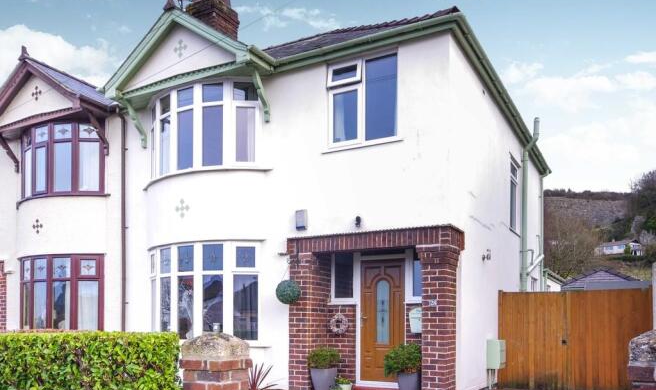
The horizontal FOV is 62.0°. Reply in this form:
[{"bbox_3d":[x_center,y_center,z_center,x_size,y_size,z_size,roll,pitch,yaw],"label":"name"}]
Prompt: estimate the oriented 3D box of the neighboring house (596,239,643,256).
[{"bbox_3d":[75.507,13.599,141.456,9.500,4.300,8.500,-6,-9,38],"label":"neighboring house"}]

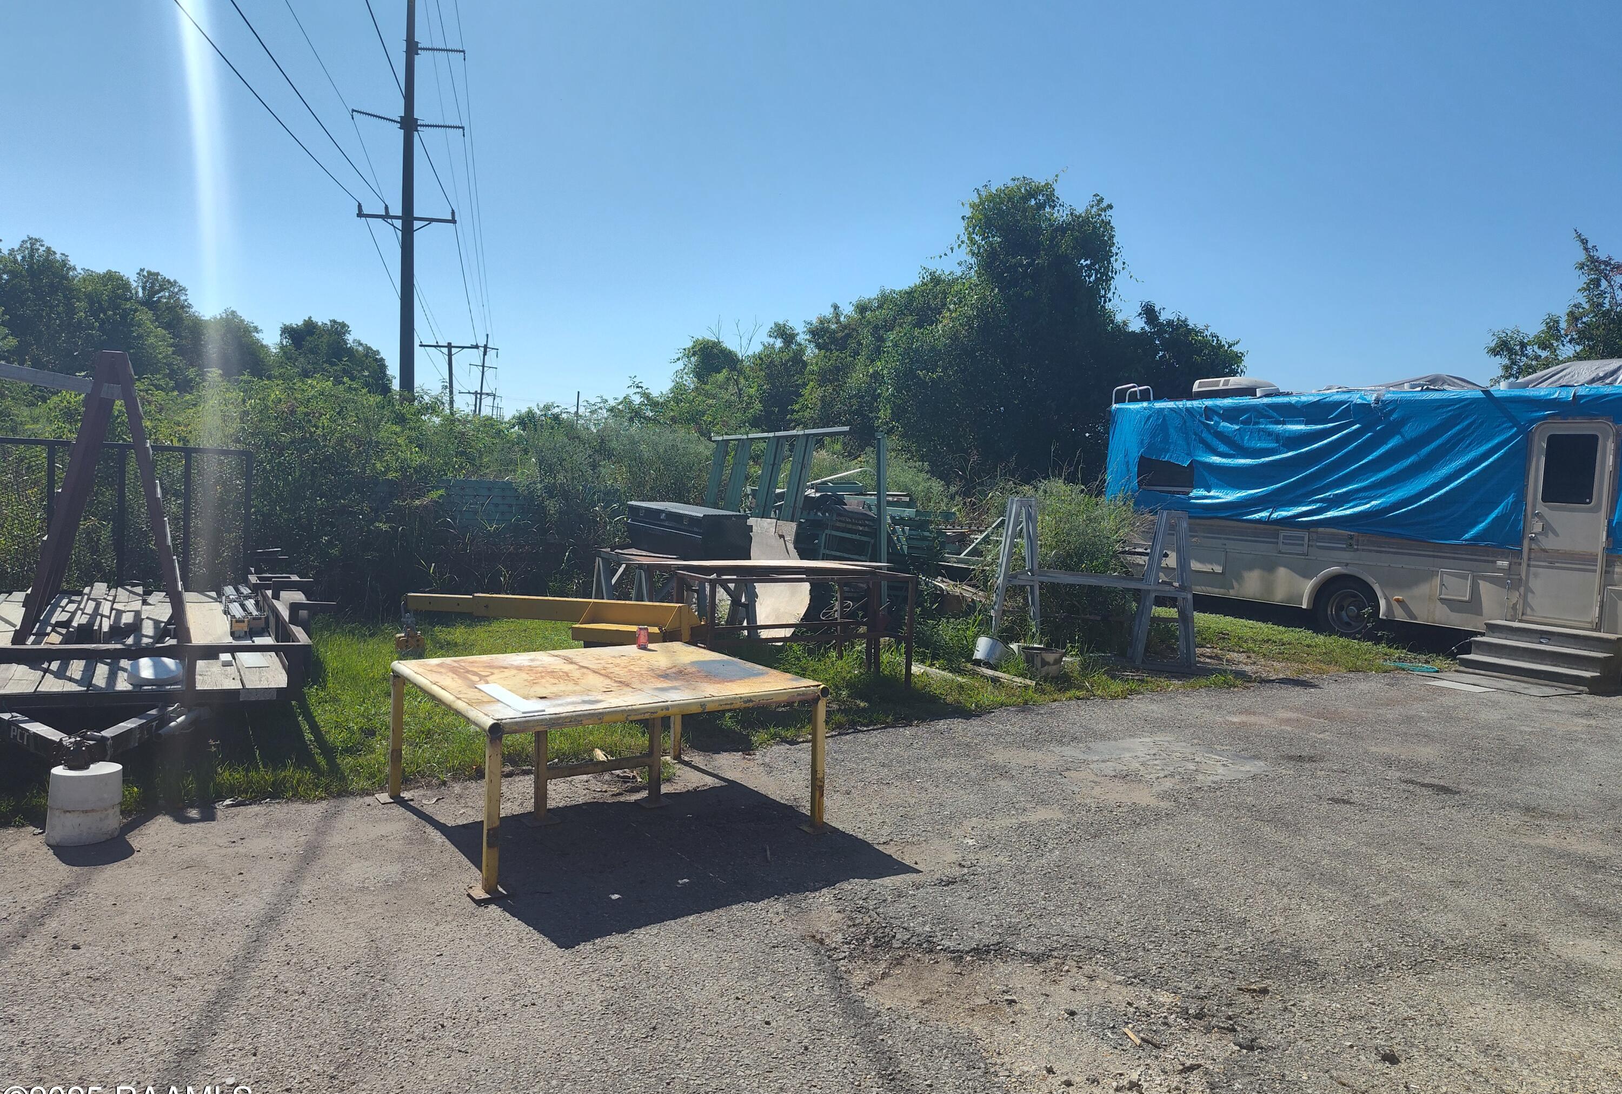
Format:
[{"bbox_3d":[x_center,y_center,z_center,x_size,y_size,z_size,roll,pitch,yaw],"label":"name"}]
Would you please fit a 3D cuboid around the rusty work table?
[{"bbox_3d":[-1.024,0.971,5.340,1.700,0.690,1.500,-1,5,-36],"label":"rusty work table"}]

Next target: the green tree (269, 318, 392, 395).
[{"bbox_3d":[-18.691,-5.346,42.000,4.900,7.200,4.700,0,4,-24],"label":"green tree"}]

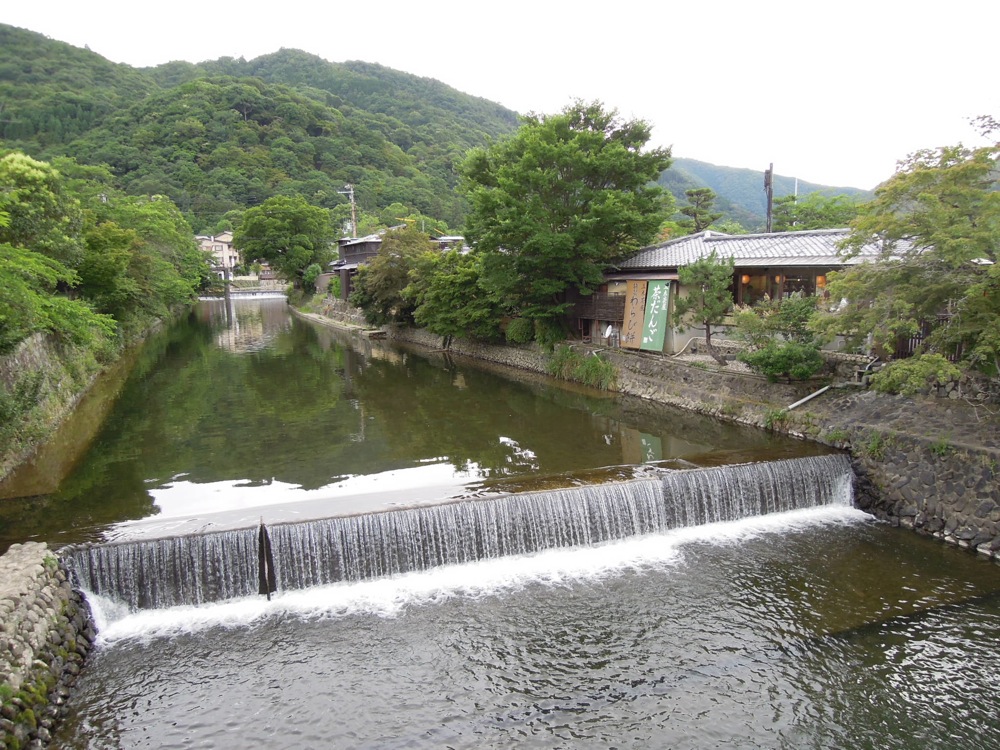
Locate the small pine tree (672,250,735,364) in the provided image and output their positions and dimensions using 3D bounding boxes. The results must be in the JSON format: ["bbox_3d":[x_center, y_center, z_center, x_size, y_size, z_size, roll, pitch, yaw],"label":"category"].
[{"bbox_3d":[6.105,-2.025,20.800,1.860,3.450,1.800,-1,8,0],"label":"small pine tree"}]

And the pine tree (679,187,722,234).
[{"bbox_3d":[11.568,-7.010,40.000,2.900,7.810,2.900,-1,8,0],"label":"pine tree"}]

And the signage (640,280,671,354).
[{"bbox_3d":[5.304,-2.019,23.650,0.050,2.500,0.930,5,3,-40],"label":"signage"}]

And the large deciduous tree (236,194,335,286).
[{"bbox_3d":[-38.098,-23.316,122.000,17.250,17.060,16.000,-1,8,0],"label":"large deciduous tree"}]

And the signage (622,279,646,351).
[{"bbox_3d":[4.726,-2.123,24.450,0.050,2.450,0.900,5,3,-40],"label":"signage"}]

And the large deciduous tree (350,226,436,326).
[{"bbox_3d":[-7.825,-7.176,50.000,6.200,7.430,6.000,-1,8,0],"label":"large deciduous tree"}]

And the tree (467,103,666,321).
[{"bbox_3d":[2.834,-6.815,30.000,9.090,10.220,8.600,-1,8,0],"label":"tree"}]

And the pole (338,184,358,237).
[{"bbox_3d":[-17.045,-15.244,78.000,1.900,12.500,0.700,-1,8,0],"label":"pole"}]

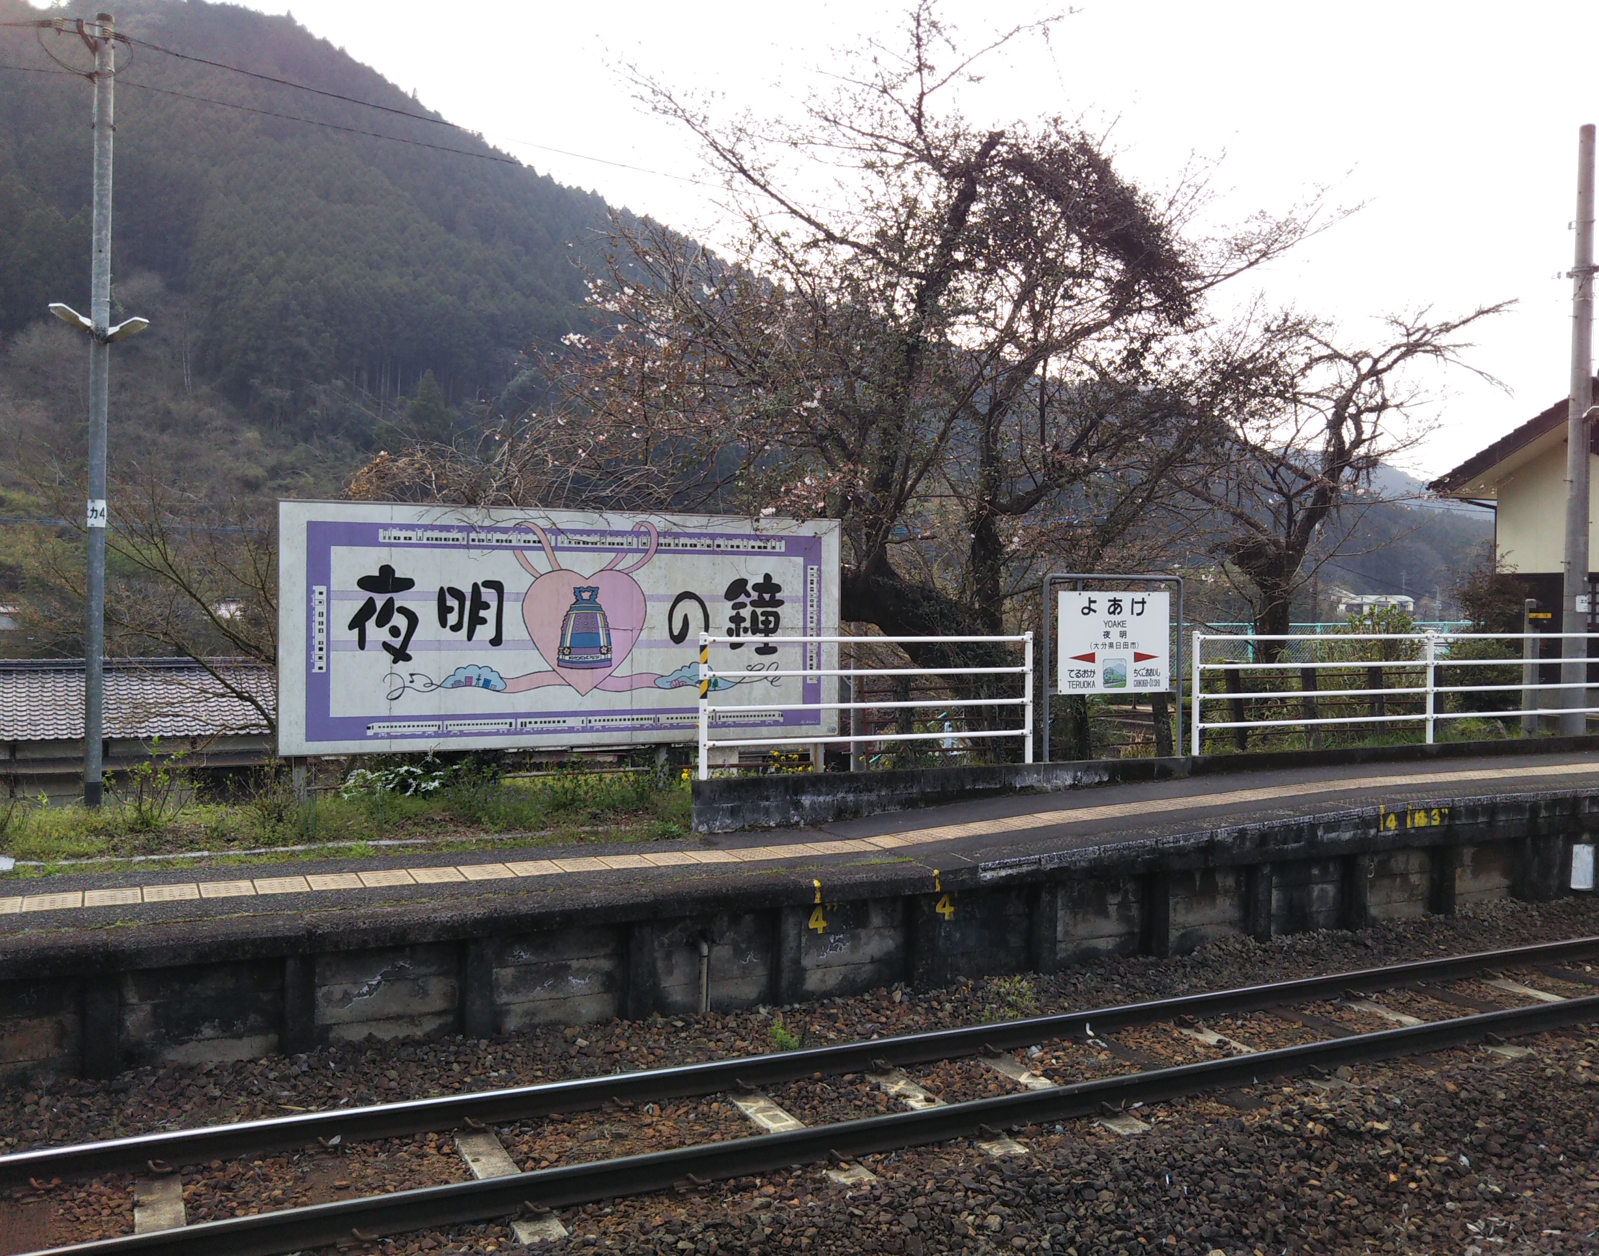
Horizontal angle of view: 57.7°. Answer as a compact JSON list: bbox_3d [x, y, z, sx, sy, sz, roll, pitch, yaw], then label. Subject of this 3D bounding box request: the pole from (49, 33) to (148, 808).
[{"bbox_3d":[-5.630,-1.775,11.680,0.720,6.380,0.450,0,1,-25],"label":"pole"}]

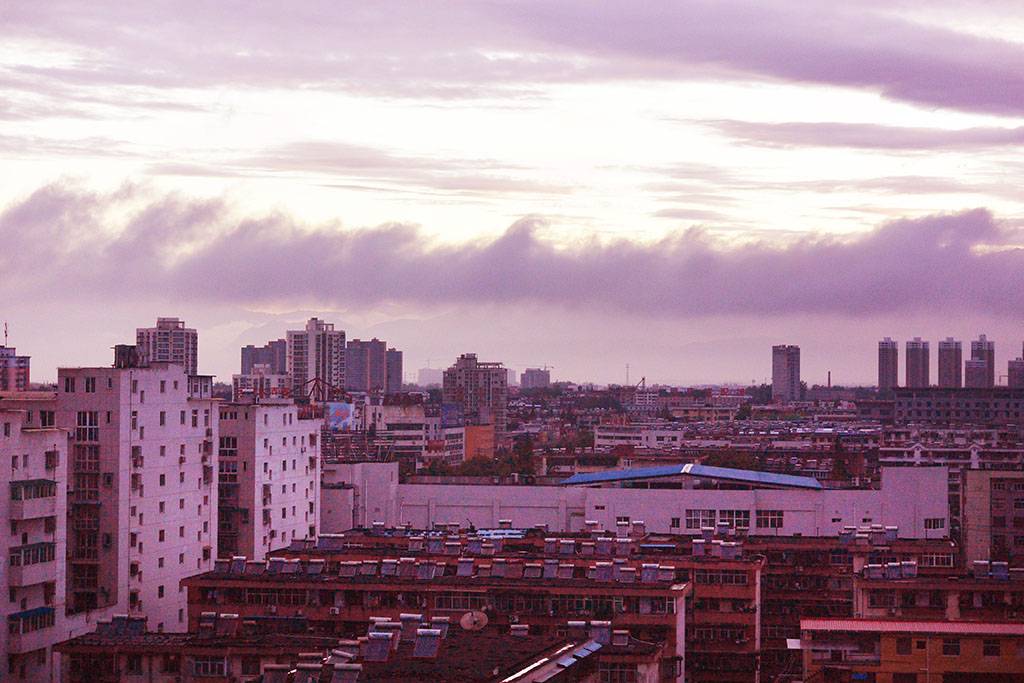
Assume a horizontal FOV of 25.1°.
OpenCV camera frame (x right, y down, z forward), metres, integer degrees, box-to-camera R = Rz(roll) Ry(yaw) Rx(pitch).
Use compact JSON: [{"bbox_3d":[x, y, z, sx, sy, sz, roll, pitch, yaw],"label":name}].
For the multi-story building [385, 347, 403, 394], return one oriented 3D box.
[{"bbox_3d":[-148.950,44.590,2908.500,17.610,71.290,17.000,0,-1,12],"label":"multi-story building"}]

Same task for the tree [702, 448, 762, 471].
[{"bbox_3d":[55.250,34.810,580.000,14.500,15.500,13.000,0,-1,14],"label":"tree"}]

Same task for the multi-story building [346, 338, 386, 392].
[{"bbox_3d":[-182.740,38.610,2889.000,46.230,81.970,18.000,0,-1,12],"label":"multi-story building"}]

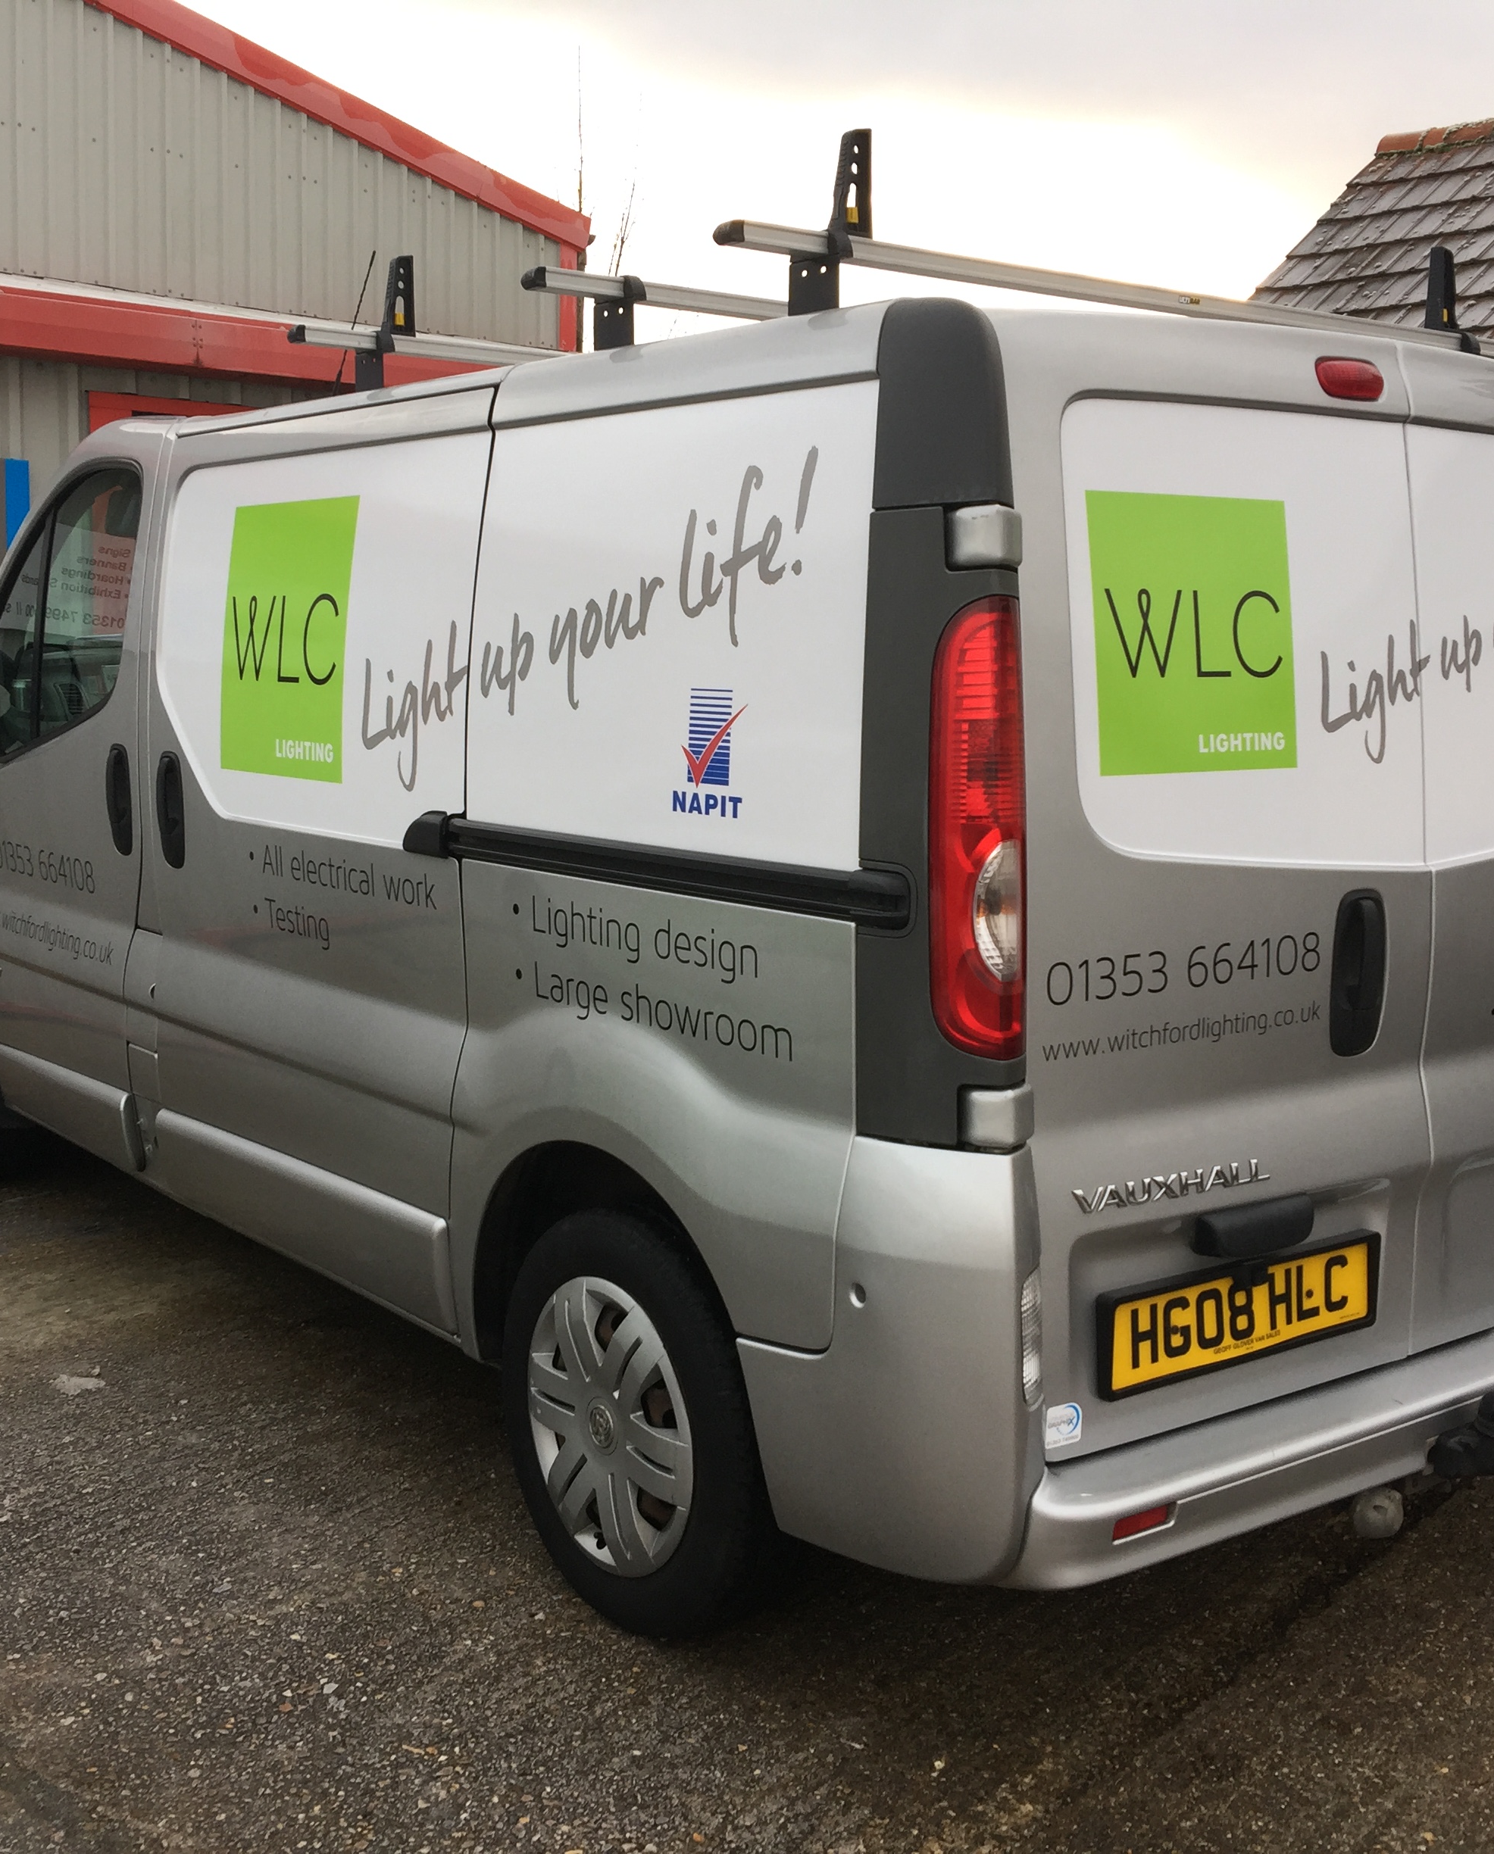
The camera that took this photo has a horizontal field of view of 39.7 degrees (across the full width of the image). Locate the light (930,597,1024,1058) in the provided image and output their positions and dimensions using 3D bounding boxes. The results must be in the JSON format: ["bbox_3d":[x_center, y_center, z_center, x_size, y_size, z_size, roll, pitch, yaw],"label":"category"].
[{"bbox_3d":[0.266,-0.111,2.419,0.125,0.540,0.090,-5,6,-37],"label":"light"}]

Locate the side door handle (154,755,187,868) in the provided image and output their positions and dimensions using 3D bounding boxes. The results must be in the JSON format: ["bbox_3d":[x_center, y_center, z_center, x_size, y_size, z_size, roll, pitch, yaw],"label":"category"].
[{"bbox_3d":[-1.121,-0.226,4.035,0.038,0.225,0.075,-5,10,-37],"label":"side door handle"}]

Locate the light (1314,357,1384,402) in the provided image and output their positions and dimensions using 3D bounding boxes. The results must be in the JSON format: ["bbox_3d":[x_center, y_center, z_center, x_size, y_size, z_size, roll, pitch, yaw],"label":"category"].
[{"bbox_3d":[0.812,-0.738,2.790,0.142,0.052,0.027,-5,-1,-37],"label":"light"}]

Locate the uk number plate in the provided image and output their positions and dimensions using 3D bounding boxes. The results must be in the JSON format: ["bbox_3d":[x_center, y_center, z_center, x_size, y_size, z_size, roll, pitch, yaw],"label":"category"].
[{"bbox_3d":[0.655,0.506,2.738,0.535,0.128,0.025,-5,7,-37],"label":"uk number plate"}]

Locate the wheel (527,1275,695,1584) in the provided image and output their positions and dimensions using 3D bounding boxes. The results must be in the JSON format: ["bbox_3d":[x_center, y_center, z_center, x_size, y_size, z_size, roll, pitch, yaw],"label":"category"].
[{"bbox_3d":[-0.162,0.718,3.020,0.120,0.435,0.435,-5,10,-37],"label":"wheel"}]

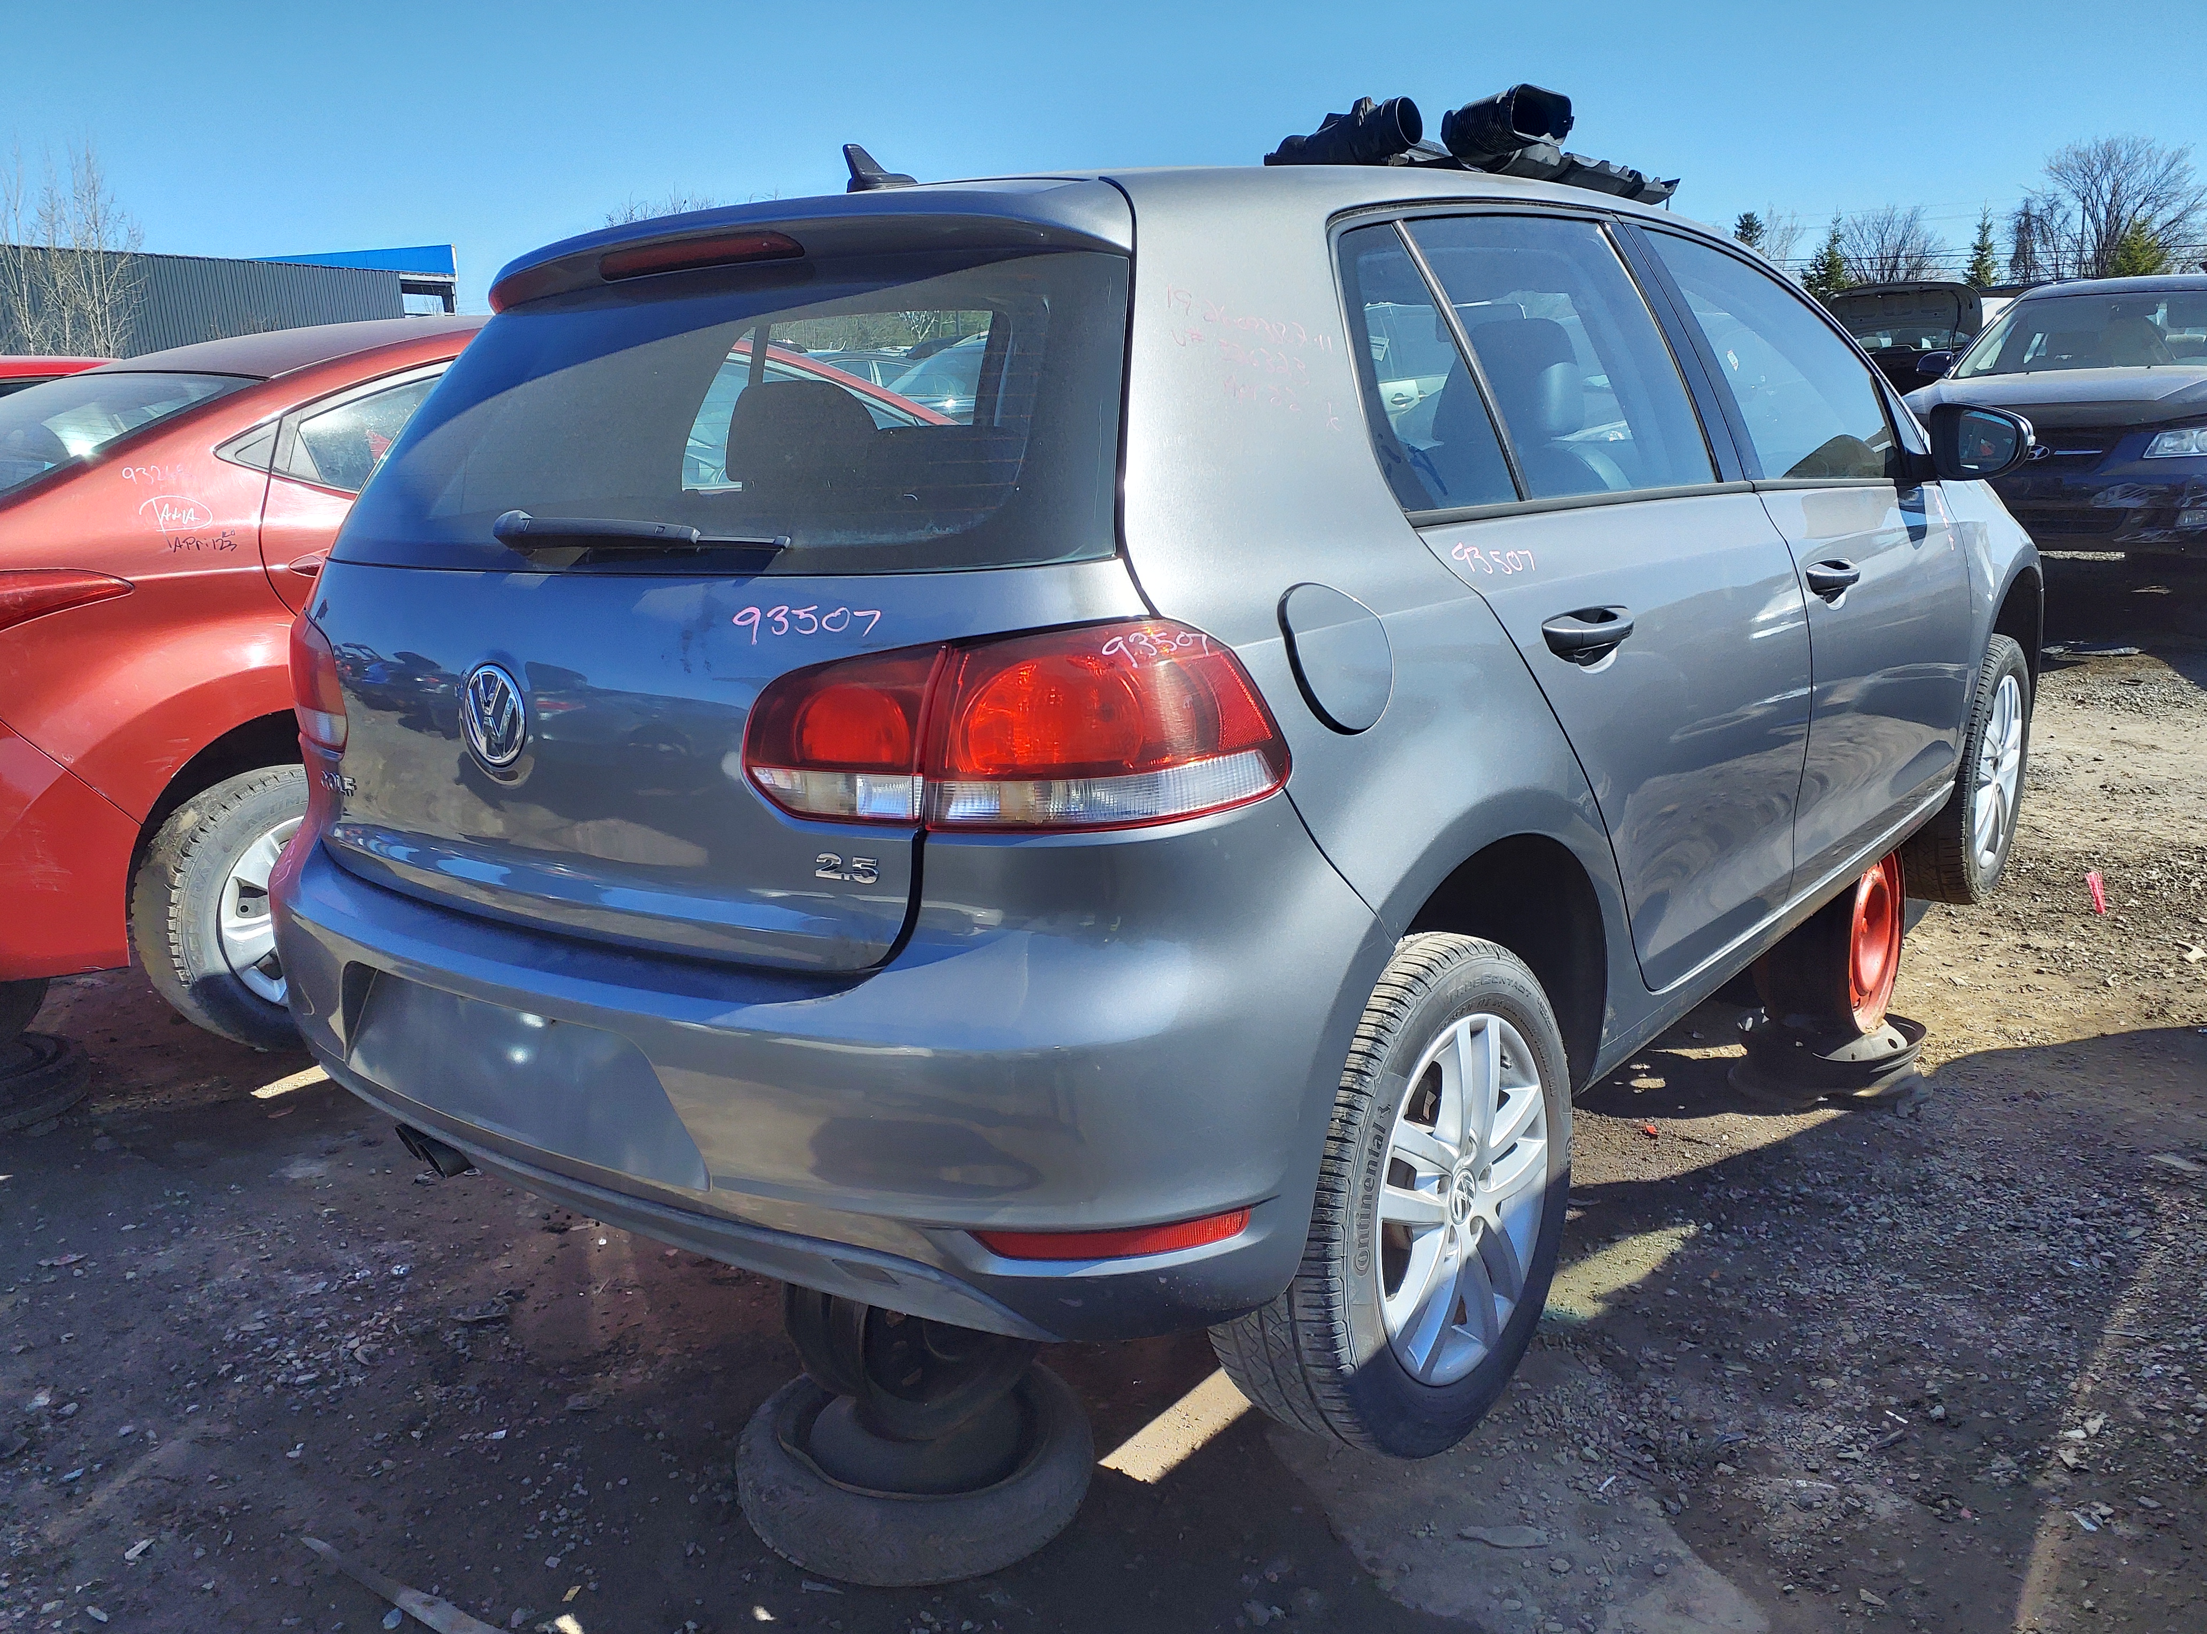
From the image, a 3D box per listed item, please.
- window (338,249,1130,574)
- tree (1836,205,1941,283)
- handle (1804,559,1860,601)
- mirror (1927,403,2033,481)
[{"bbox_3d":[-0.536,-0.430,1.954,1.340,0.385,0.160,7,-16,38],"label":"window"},{"bbox_3d":[26.116,-16.447,55.000,3.900,7.900,3.900,-3,13,0],"label":"tree"},{"bbox_3d":[1.183,-0.389,2.657,0.050,0.060,0.210,7,17,38],"label":"handle"},{"bbox_3d":[1.624,-0.705,3.083,0.215,0.150,0.120,7,17,38],"label":"mirror"}]

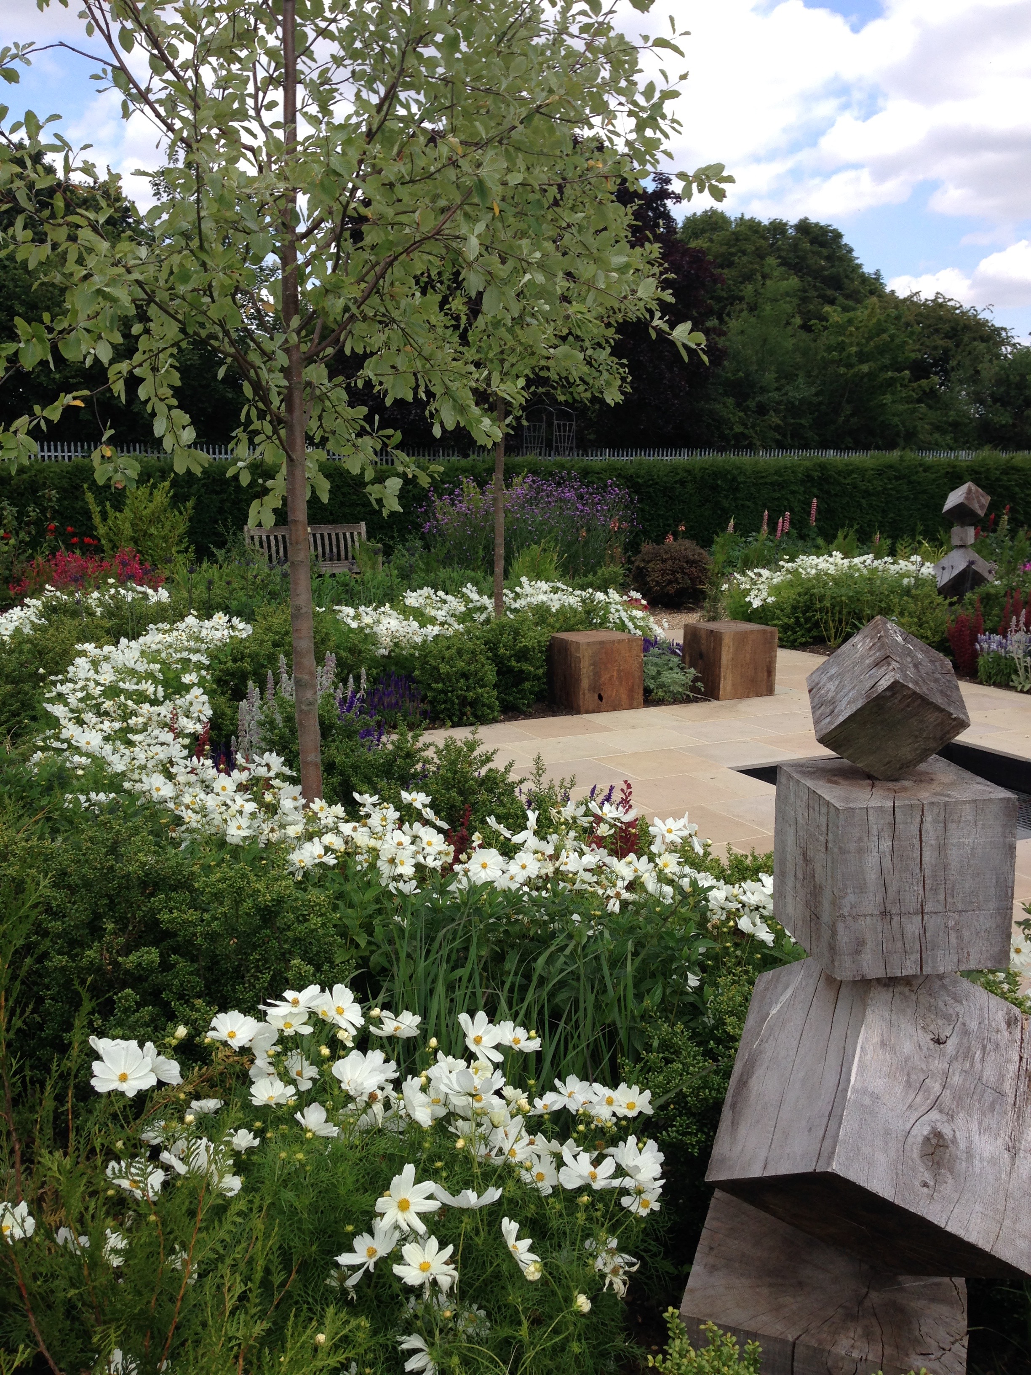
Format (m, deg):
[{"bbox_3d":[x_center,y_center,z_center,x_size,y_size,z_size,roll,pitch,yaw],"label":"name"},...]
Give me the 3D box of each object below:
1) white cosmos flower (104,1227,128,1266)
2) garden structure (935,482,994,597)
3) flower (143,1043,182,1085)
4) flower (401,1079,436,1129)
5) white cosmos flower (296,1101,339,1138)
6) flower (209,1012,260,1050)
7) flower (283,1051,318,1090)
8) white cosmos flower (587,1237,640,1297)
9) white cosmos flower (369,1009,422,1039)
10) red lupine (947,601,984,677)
[{"bbox_3d":[-0.463,0.650,1.520,0.052,0.026,0.052,-5,24,-27],"label":"white cosmos flower"},{"bbox_3d":[3.980,-1.192,11.624,0.520,1.265,0.520,3,11,19],"label":"garden structure"},{"bbox_3d":[-0.469,0.495,1.720,0.070,0.030,0.074,31,21,21],"label":"flower"},{"bbox_3d":[-0.125,0.540,1.700,0.034,0.070,0.070,-24,12,-6],"label":"flower"},{"bbox_3d":[-0.254,0.553,1.680,0.062,0.035,0.062,36,-11,-30],"label":"white cosmos flower"},{"bbox_3d":[-0.392,0.476,1.820,0.071,0.027,0.068,-3,34,-16],"label":"flower"},{"bbox_3d":[-0.341,0.608,2.080,0.058,0.060,0.033,-4,-19,-20],"label":"flower"},{"bbox_3d":[0.126,0.743,1.680,0.068,0.075,0.045,-2,-11,-9],"label":"white cosmos flower"},{"bbox_3d":[-0.198,0.555,2.160,0.084,0.032,0.068,-1,21,-3],"label":"white cosmos flower"},{"bbox_3d":[3.312,-0.358,9.616,0.250,0.540,0.250,3,11,19],"label":"red lupine"}]

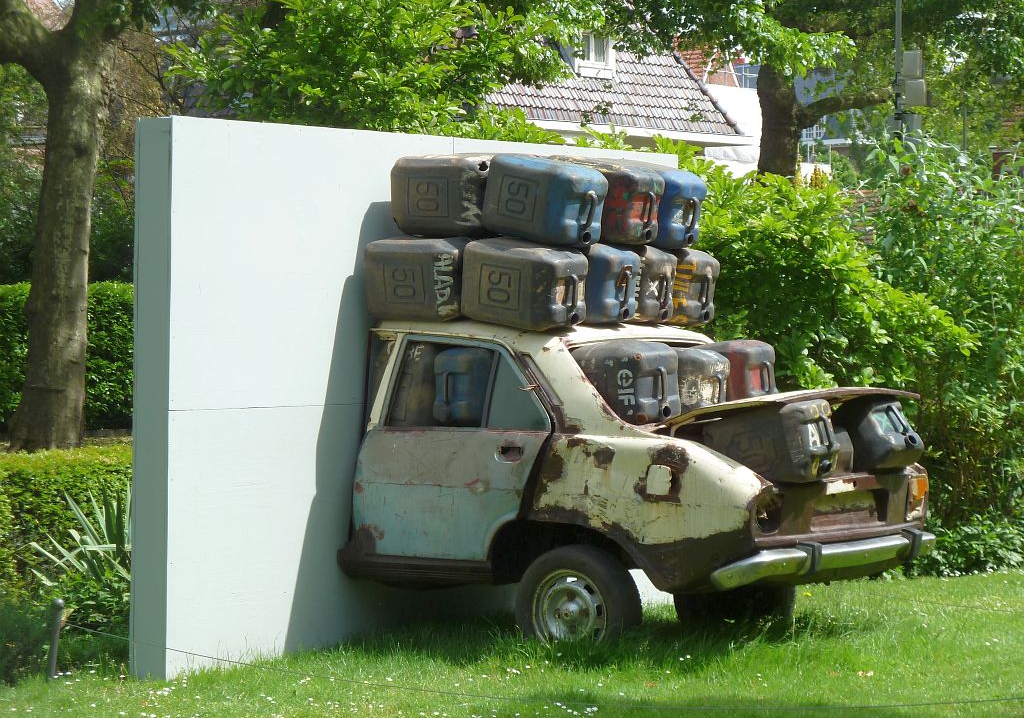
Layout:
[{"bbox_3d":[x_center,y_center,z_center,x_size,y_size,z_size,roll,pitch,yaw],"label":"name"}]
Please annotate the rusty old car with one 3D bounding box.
[{"bbox_3d":[0.603,0.612,15.240,2.260,1.530,1.690,1,1,35],"label":"rusty old car"}]

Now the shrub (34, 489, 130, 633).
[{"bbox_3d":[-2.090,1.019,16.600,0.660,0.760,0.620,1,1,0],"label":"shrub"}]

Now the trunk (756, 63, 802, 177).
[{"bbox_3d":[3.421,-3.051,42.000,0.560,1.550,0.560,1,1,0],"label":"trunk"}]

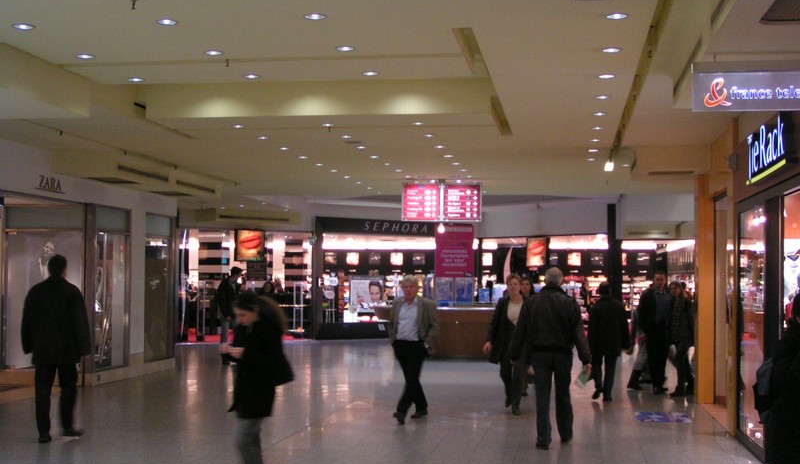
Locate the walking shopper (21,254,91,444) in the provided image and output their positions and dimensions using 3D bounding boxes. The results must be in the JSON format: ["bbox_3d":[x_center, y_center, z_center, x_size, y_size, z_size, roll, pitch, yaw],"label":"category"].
[{"bbox_3d":[-3.431,1.155,10.892,0.620,1.848,0.420,0,-3,12],"label":"walking shopper"}]

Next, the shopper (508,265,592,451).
[{"bbox_3d":[1.515,1.243,10.831,0.750,1.777,0.480,0,-3,6],"label":"shopper"}]

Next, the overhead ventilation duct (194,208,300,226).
[{"bbox_3d":[-3.808,-0.364,27.300,2.400,0.340,1.000,2,-3,-30],"label":"overhead ventilation duct"}]

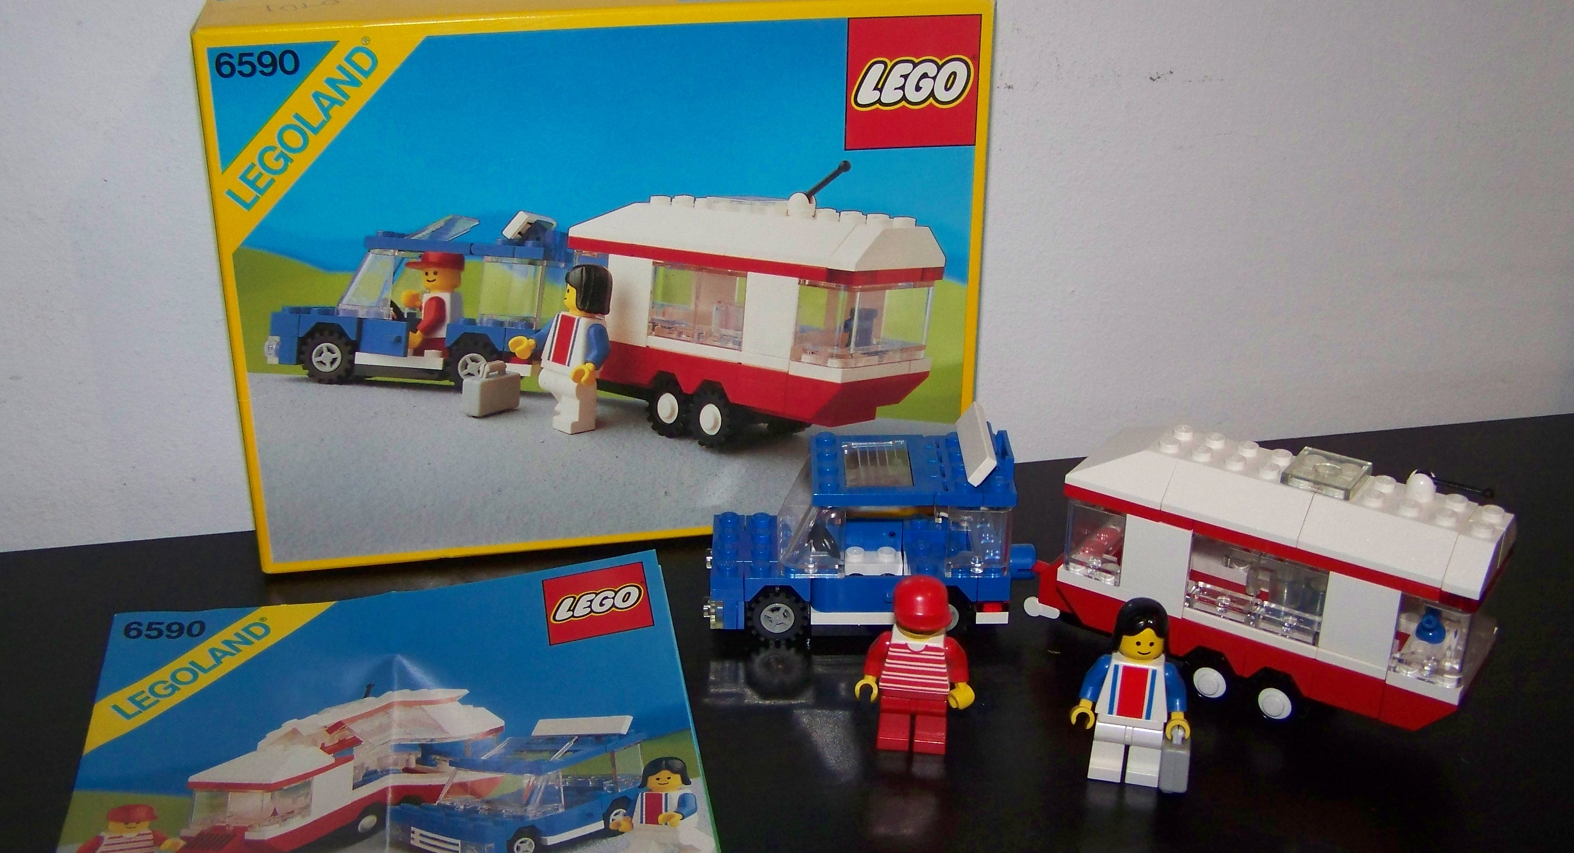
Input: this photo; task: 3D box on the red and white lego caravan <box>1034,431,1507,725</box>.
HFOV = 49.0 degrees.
[{"bbox_3d":[0.106,0.031,0.397,0.111,0.064,0.034,16,29,30],"label":"red and white lego caravan"}]

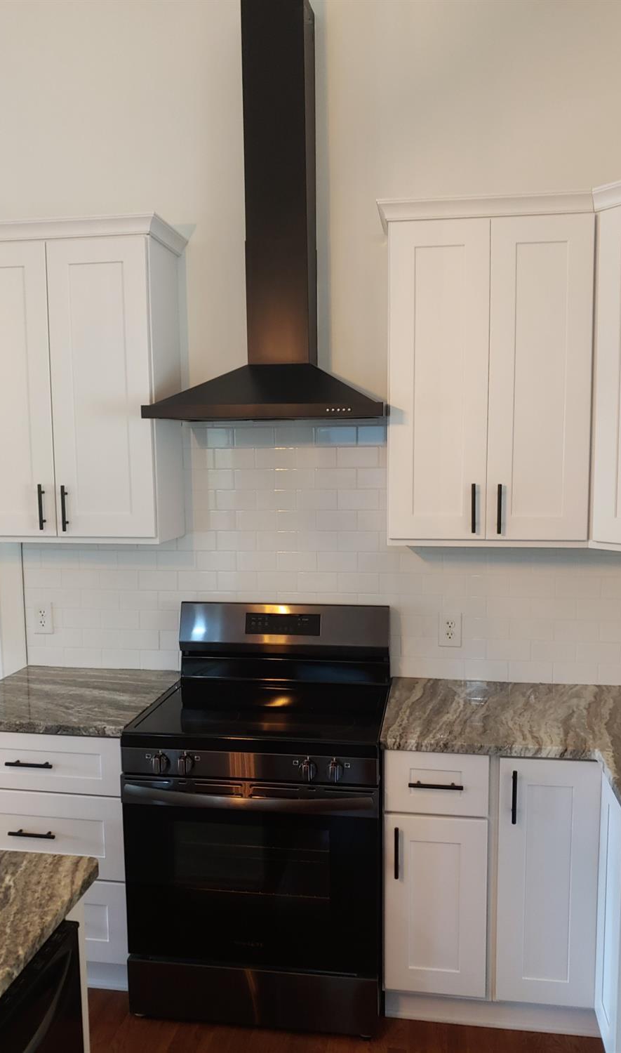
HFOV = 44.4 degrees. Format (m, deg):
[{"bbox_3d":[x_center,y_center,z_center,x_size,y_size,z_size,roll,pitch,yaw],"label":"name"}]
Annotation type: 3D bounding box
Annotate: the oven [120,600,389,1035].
[{"bbox_3d":[-0.140,0.903,2.541,0.759,1.185,0.690,0,5,8],"label":"oven"}]

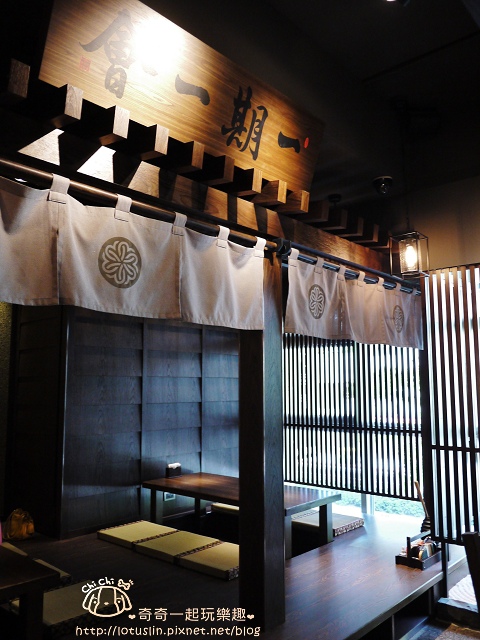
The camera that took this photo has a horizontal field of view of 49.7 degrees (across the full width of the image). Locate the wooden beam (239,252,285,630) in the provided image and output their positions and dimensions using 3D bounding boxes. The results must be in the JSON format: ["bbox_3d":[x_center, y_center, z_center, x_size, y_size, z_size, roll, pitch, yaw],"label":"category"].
[{"bbox_3d":[0.117,0.563,2.759,0.171,1.976,0.159,-6,-9,42],"label":"wooden beam"}]

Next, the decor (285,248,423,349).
[{"bbox_3d":[0.823,-0.081,3.384,0.067,0.470,1.696,-6,-9,42],"label":"decor"}]

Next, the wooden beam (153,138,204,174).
[{"bbox_3d":[-0.258,-0.709,2.278,0.213,0.102,0.061,5,-1,43],"label":"wooden beam"}]

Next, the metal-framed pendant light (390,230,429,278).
[{"bbox_3d":[1.082,-0.415,3.294,0.178,0.250,0.172,-6,-9,42],"label":"metal-framed pendant light"}]

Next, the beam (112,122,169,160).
[{"bbox_3d":[-0.386,-0.725,2.137,0.213,0.102,0.061,5,-1,43],"label":"beam"}]

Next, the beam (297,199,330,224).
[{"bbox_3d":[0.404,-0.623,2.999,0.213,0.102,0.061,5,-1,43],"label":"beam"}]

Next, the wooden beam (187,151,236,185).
[{"bbox_3d":[-0.126,-0.692,2.421,0.213,0.102,0.061,5,-1,43],"label":"wooden beam"}]

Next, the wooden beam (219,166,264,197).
[{"bbox_3d":[0.005,-0.674,2.564,0.213,0.102,0.061,5,-1,43],"label":"wooden beam"}]

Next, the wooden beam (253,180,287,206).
[{"bbox_3d":[0.143,-0.657,2.714,0.213,0.102,0.061,5,-1,43],"label":"wooden beam"}]

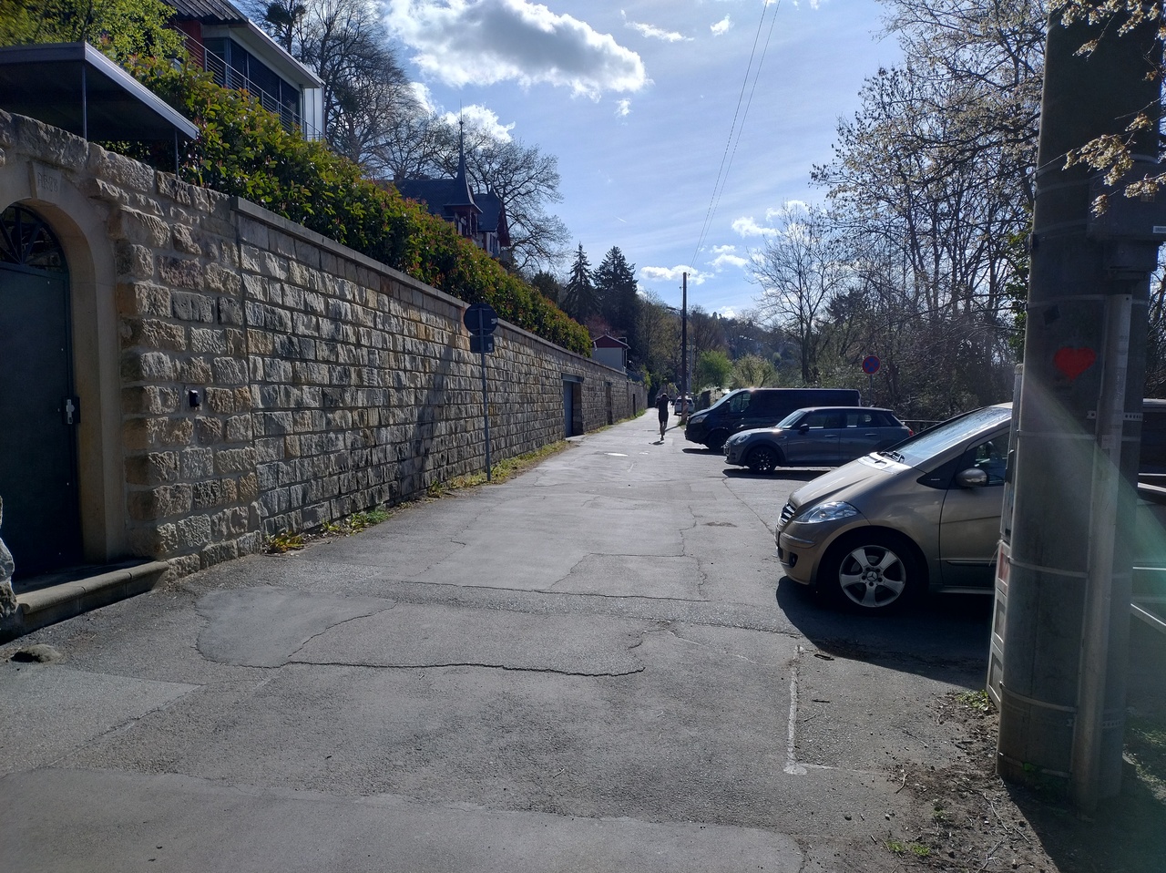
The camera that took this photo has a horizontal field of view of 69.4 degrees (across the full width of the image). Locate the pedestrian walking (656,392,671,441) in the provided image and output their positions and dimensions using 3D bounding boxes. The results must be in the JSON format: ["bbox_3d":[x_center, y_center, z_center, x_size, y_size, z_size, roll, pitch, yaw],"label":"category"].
[{"bbox_3d":[2.990,-0.730,31.300,0.550,1.750,0.550,0,2,7],"label":"pedestrian walking"}]

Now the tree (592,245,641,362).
[{"bbox_3d":[3.950,-14.900,100.000,5.800,15.500,5.800,0,2,0],"label":"tree"}]

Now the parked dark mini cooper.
[{"bbox_3d":[4.970,0.060,18.050,3.980,1.425,1.730,0,2,2],"label":"parked dark mini cooper"}]

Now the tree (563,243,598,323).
[{"bbox_3d":[-0.270,-15.600,100.000,5.000,14.500,5.000,0,2,0],"label":"tree"}]

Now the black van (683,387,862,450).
[{"bbox_3d":[5.900,-0.560,26.800,5.300,1.980,2.000,0,3,5],"label":"black van"}]

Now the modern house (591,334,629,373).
[{"bbox_3d":[2.100,-7.200,77.000,4.400,4.600,5.500,0,2,7],"label":"modern house"}]

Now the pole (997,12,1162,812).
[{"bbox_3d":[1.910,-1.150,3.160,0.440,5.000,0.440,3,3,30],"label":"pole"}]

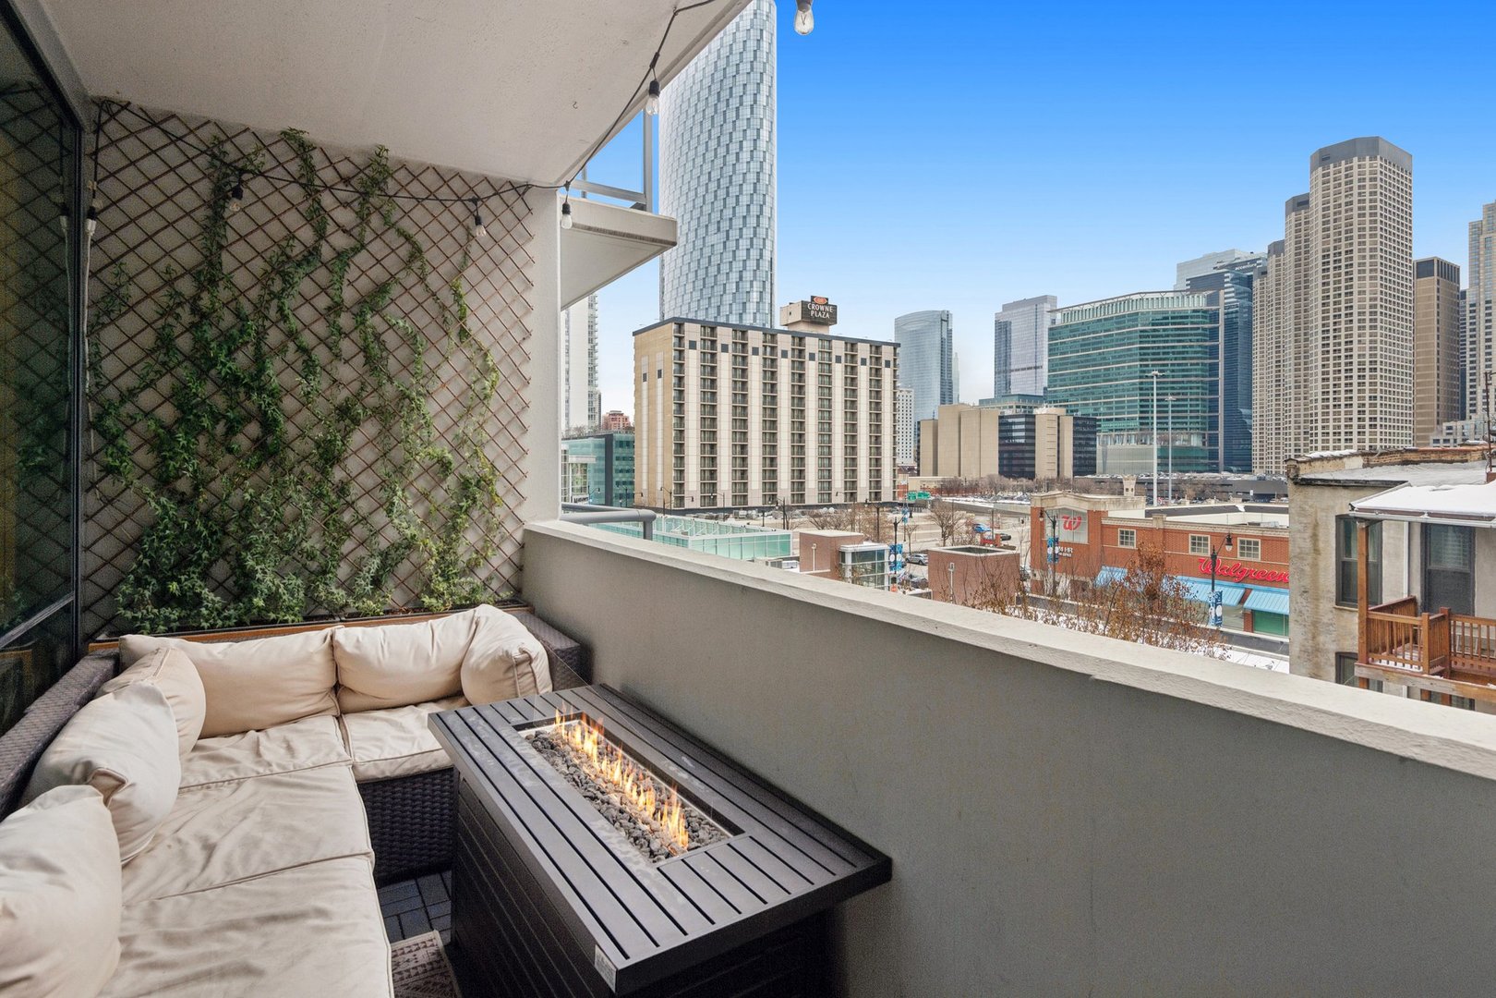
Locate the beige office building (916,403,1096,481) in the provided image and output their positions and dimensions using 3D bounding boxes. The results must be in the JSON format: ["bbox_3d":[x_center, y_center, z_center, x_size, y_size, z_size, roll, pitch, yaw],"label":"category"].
[{"bbox_3d":[160.600,-32.000,418.000,72.000,54.000,80.000,-1,2,-34],"label":"beige office building"}]

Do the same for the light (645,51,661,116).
[{"bbox_3d":[-0.321,-1.405,2.250,0.052,0.205,0.052,0,1,0],"label":"light"}]

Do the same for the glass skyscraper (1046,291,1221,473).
[{"bbox_3d":[281.000,-76.000,486.000,66.000,136.000,102.000,-1,2,-38],"label":"glass skyscraper"}]

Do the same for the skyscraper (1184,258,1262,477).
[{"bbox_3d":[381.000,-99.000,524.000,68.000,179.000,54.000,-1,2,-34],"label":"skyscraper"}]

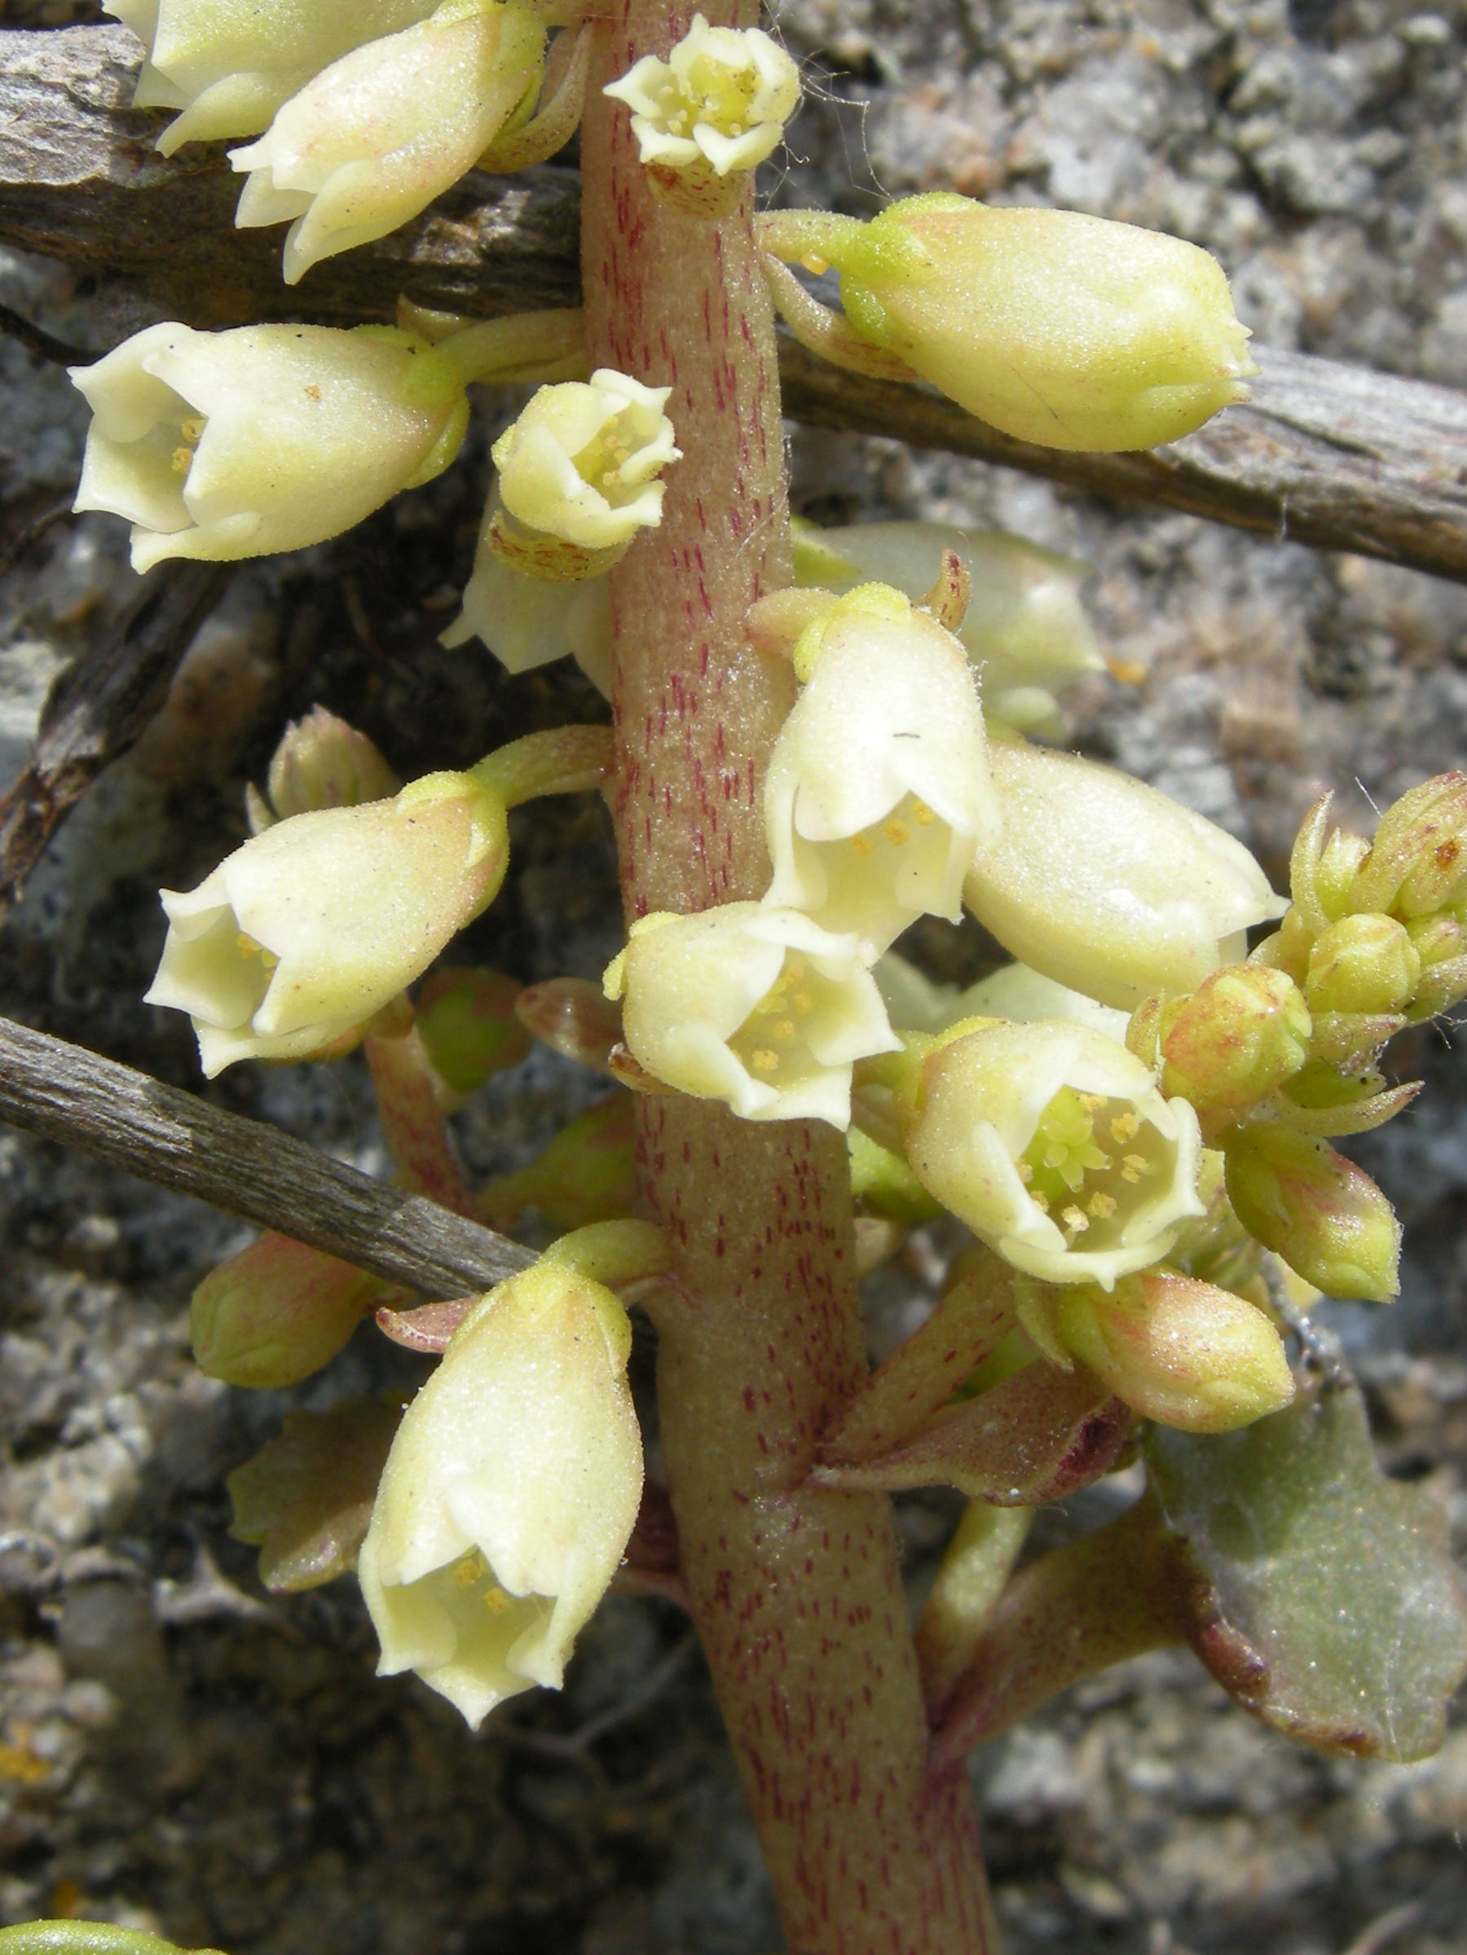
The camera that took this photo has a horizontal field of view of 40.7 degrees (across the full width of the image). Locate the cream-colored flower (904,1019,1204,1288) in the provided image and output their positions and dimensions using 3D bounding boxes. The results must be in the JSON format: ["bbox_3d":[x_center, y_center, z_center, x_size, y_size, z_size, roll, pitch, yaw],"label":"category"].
[{"bbox_3d":[0.006,0.003,0.043,0.005,0.005,0.007,-7,13,-17],"label":"cream-colored flower"}]

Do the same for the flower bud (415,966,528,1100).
[{"bbox_3d":[-0.007,0.001,0.051,0.003,0.004,0.003,33,36,28],"label":"flower bud"}]

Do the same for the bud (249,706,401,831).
[{"bbox_3d":[-0.010,-0.005,0.050,0.004,0.004,0.004,-1,16,42],"label":"bud"}]

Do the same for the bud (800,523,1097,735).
[{"bbox_3d":[0.005,-0.009,0.051,0.008,0.004,0.004,15,9,-18],"label":"bud"}]

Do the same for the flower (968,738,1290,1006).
[{"bbox_3d":[0.008,-0.003,0.046,0.008,0.005,0.005,26,13,-7],"label":"flower"}]

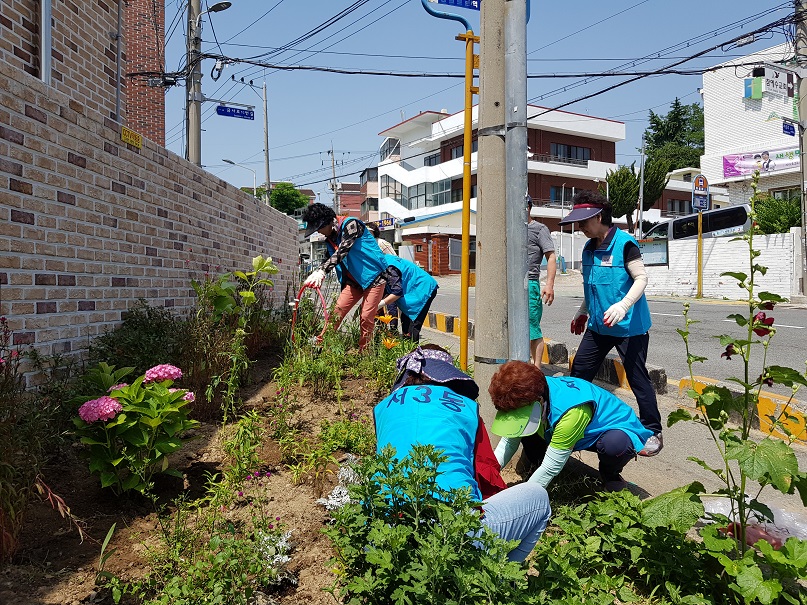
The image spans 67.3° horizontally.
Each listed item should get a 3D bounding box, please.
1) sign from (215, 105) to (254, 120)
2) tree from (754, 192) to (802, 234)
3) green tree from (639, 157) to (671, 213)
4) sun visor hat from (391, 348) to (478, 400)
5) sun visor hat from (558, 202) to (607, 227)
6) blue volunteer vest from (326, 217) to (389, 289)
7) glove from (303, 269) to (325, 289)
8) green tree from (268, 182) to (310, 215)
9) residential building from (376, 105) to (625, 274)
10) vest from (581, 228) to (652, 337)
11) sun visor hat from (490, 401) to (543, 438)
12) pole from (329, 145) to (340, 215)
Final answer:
[{"bbox_3d":[-3.992,-4.503,14.400,0.890,0.210,0.050,0,1,-27],"label":"sign"},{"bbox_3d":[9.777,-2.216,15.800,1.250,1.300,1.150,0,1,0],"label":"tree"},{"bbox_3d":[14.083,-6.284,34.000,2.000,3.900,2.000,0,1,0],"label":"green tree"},{"bbox_3d":[0.143,0.303,2.550,0.290,0.170,0.310,-10,-32,30],"label":"sun visor hat"},{"bbox_3d":[1.060,-0.521,3.550,0.280,0.130,0.200,-24,12,-23],"label":"sun visor hat"},{"bbox_3d":[-0.349,-0.396,4.800,0.290,0.550,0.420,-32,6,-15],"label":"blue volunteer vest"},{"bbox_3d":[-0.738,-0.194,5.000,0.120,0.200,0.100,27,-27,36],"label":"glove"},{"bbox_3d":[-13.782,-11.644,72.000,4.800,5.600,4.600,0,1,0],"label":"green tree"},{"bbox_3d":[7.900,-8.900,54.000,13.200,11.800,16.800,-1,1,-31],"label":"residential building"},{"bbox_3d":[1.265,-0.119,3.600,0.350,0.640,0.440,-4,2,-21],"label":"vest"},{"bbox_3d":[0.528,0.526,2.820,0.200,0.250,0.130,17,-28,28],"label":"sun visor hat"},{"bbox_3d":[-5.921,-8.495,52.000,1.000,10.600,0.800,0,1,0],"label":"pole"}]

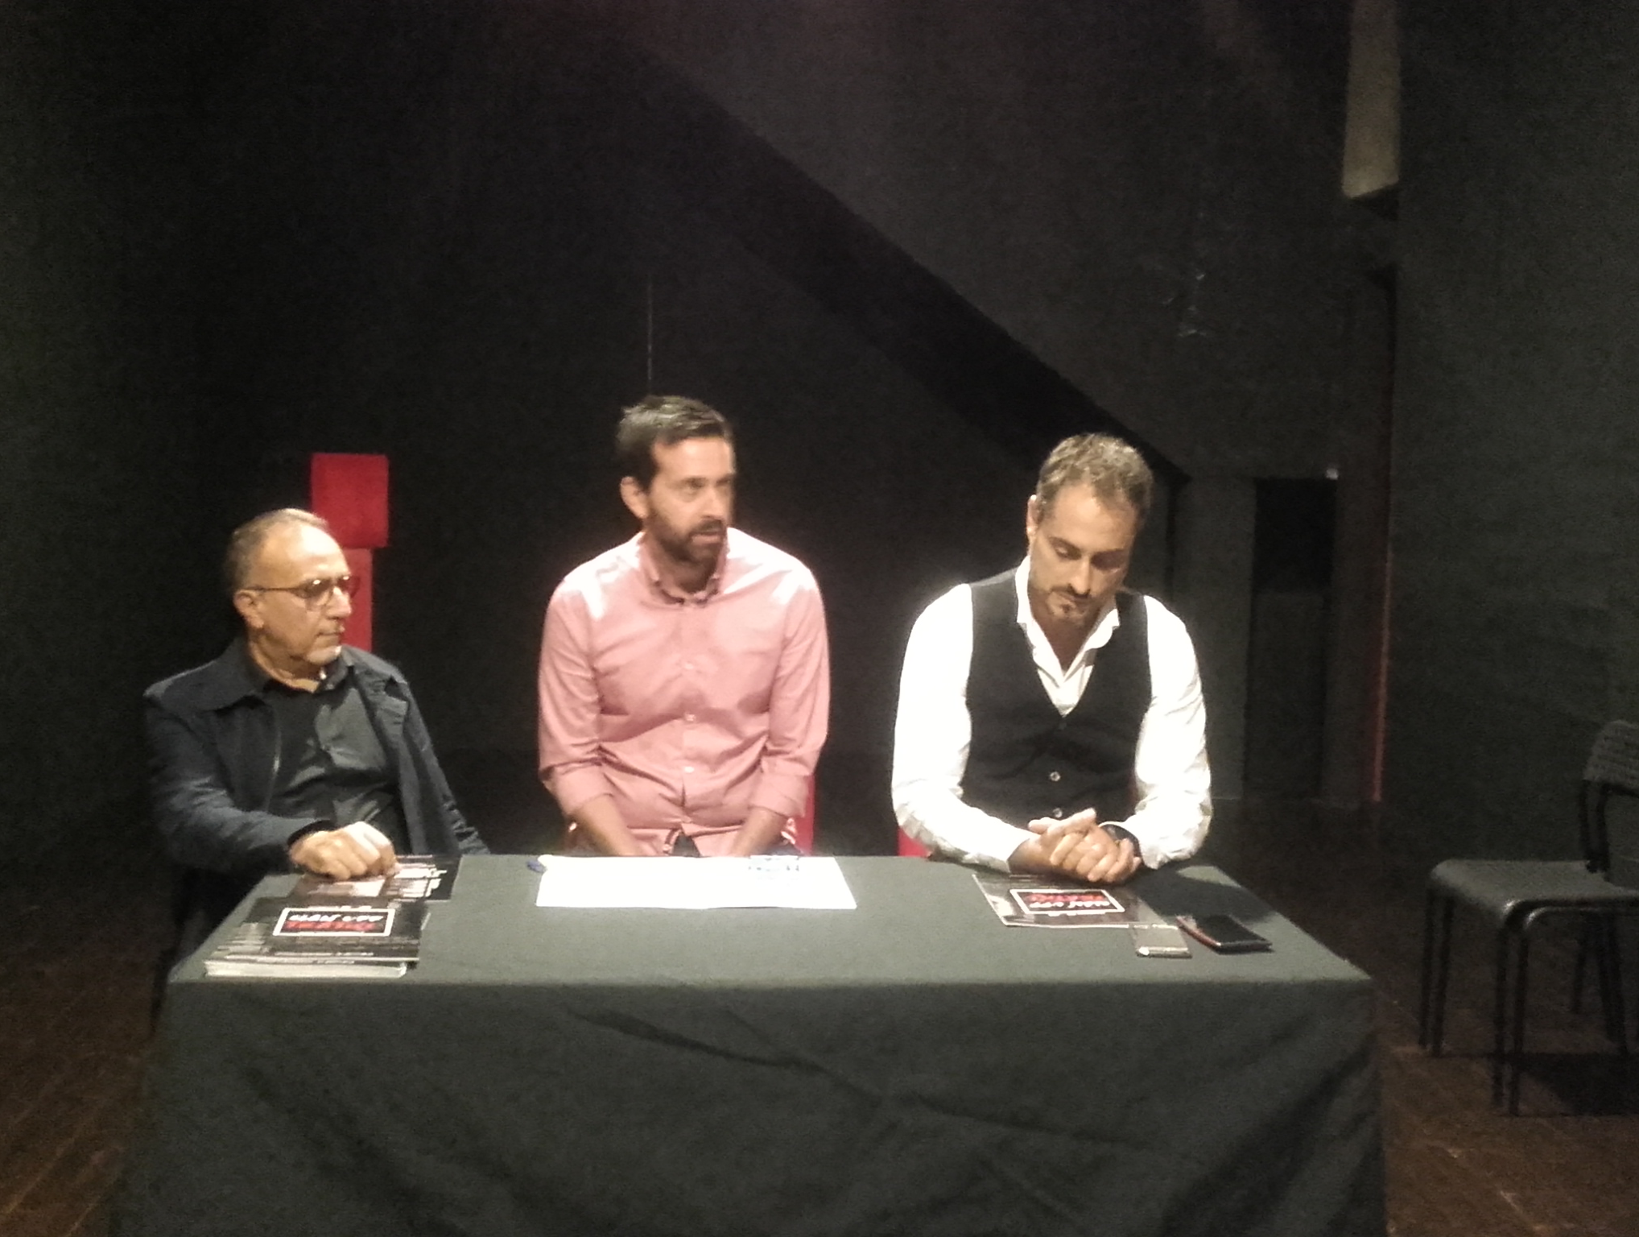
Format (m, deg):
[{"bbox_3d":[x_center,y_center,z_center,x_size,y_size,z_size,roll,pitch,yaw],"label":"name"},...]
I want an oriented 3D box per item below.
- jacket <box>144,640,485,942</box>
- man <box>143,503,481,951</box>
[{"bbox_3d":[-0.742,0.298,2.465,0.510,0.580,0.440,-2,5,-40],"label":"jacket"},{"bbox_3d":[-0.641,0.467,2.375,0.560,1.230,0.820,-2,5,-40],"label":"man"}]

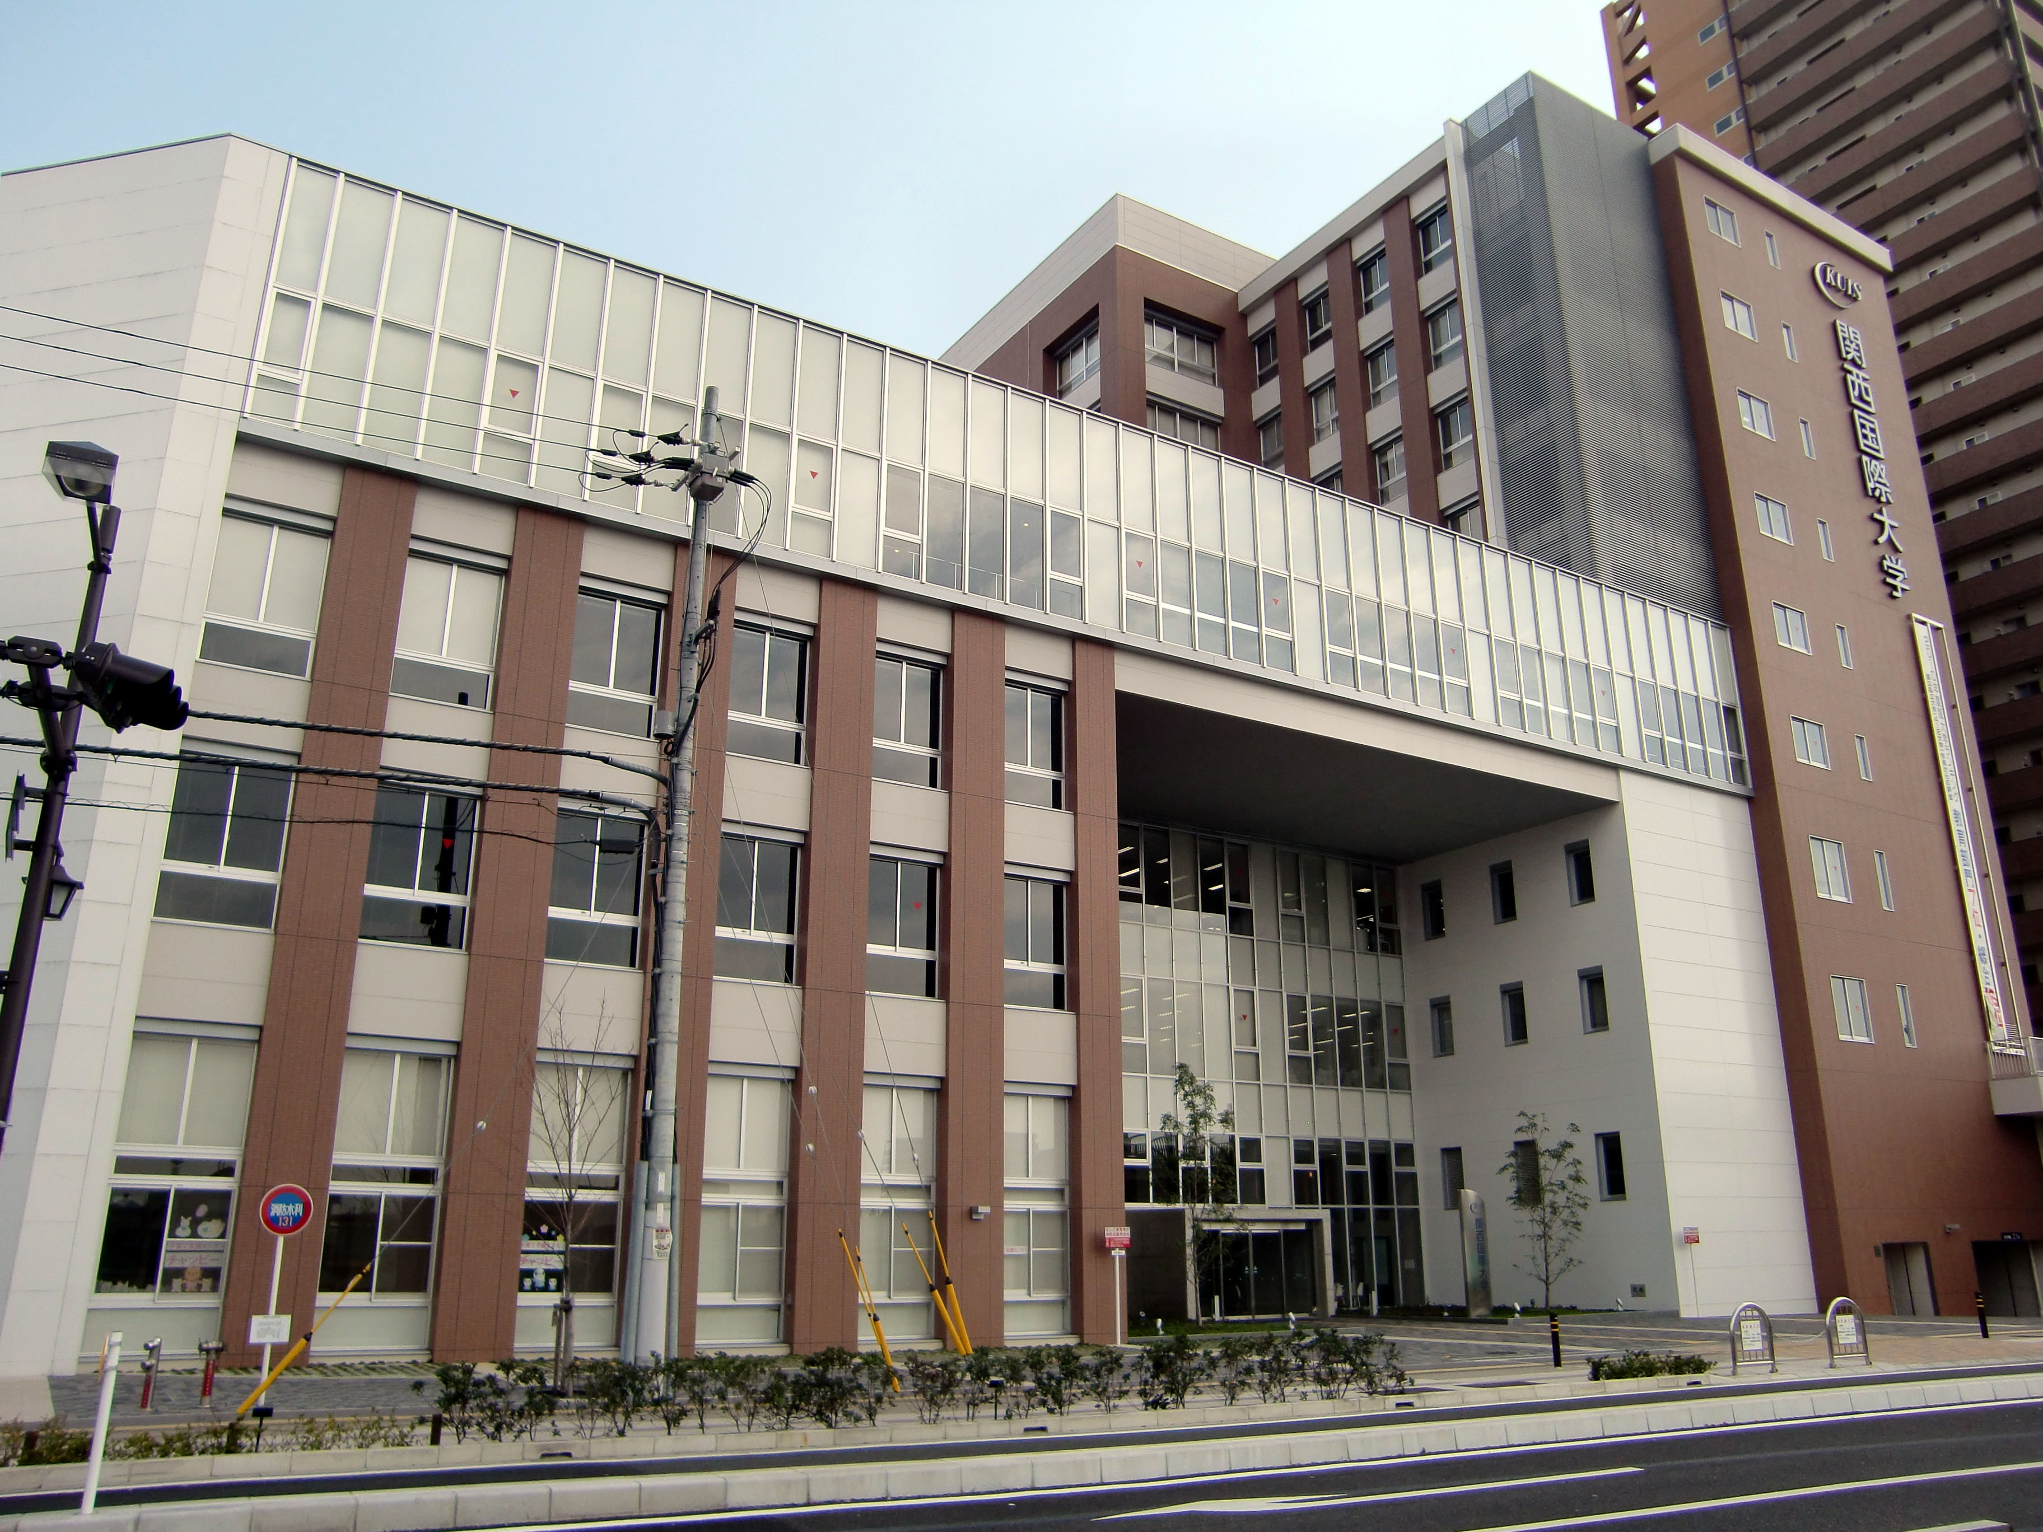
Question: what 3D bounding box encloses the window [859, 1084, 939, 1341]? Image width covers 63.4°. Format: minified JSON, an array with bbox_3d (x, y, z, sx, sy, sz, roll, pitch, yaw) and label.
[{"bbox_3d":[-2.406,8.309,30.774,1.782,4.547,0.148,11,-20,-30],"label":"window"}]

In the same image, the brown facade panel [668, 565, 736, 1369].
[{"bbox_3d":[-6.174,2.906,29.988,1.240,14.679,0.420,11,-21,-30],"label":"brown facade panel"}]

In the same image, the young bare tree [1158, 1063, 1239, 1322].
[{"bbox_3d":[4.187,10.040,39.047,1.950,5.926,1.950,0,-18,0],"label":"young bare tree"}]

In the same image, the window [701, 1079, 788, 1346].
[{"bbox_3d":[-4.964,7.830,29.432,1.780,4.547,0.140,11,-21,-30],"label":"window"}]

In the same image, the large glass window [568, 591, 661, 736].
[{"bbox_3d":[-7.585,-1.877,30.903,1.780,2.698,0.140,11,-21,-30],"label":"large glass window"}]

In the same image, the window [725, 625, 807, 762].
[{"bbox_3d":[-5.023,-1.444,32.390,1.789,2.682,0.150,11,-21,-30],"label":"window"}]

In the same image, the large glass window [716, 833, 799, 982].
[{"bbox_3d":[-5.004,2.671,31.063,1.789,2.688,0.150,11,-21,-30],"label":"large glass window"}]

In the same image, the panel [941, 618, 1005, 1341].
[{"bbox_3d":[-0.983,3.820,32.790,1.254,14.512,0.423,11,-20,-30],"label":"panel"}]

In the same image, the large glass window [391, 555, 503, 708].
[{"bbox_3d":[-10.102,-2.365,29.051,1.771,2.652,0.148,11,-20,-30],"label":"large glass window"}]

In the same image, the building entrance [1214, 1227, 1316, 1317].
[{"bbox_3d":[5.994,12.586,41.070,3.229,2.122,0.397,11,-21,-30],"label":"building entrance"}]

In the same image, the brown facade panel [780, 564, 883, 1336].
[{"bbox_3d":[-3.574,3.383,31.510,1.240,14.660,0.420,11,-21,-30],"label":"brown facade panel"}]

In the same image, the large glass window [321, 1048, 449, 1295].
[{"bbox_3d":[-10.164,6.488,26.513,1.780,3.765,0.140,11,-21,-30],"label":"large glass window"}]

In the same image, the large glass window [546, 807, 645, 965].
[{"bbox_3d":[-7.600,2.188,29.529,1.789,2.688,0.150,11,-21,-30],"label":"large glass window"}]

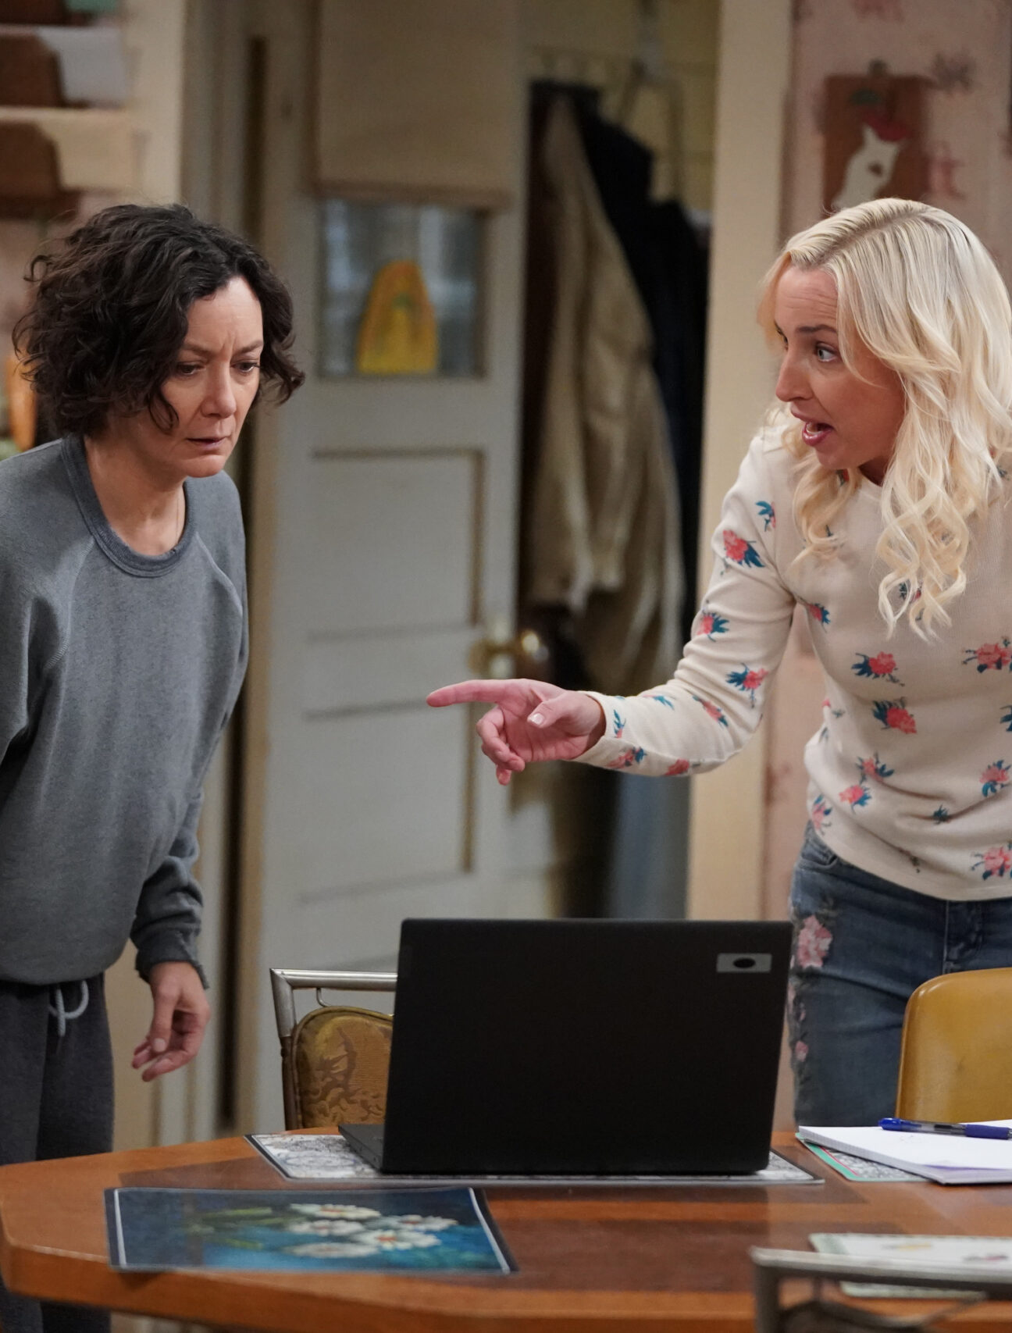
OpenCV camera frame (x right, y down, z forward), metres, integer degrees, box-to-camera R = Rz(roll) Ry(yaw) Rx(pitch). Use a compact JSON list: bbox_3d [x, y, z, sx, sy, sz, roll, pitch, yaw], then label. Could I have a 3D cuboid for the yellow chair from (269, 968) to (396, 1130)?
[{"bbox_3d":[-0.048,0.728,5.473,0.430,0.840,0.520,2,4,6],"label":"yellow chair"}]

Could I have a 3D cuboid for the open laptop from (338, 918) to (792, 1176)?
[{"bbox_3d":[0.048,0.311,5.113,0.331,0.222,0.296,1,4,-10],"label":"open laptop"}]

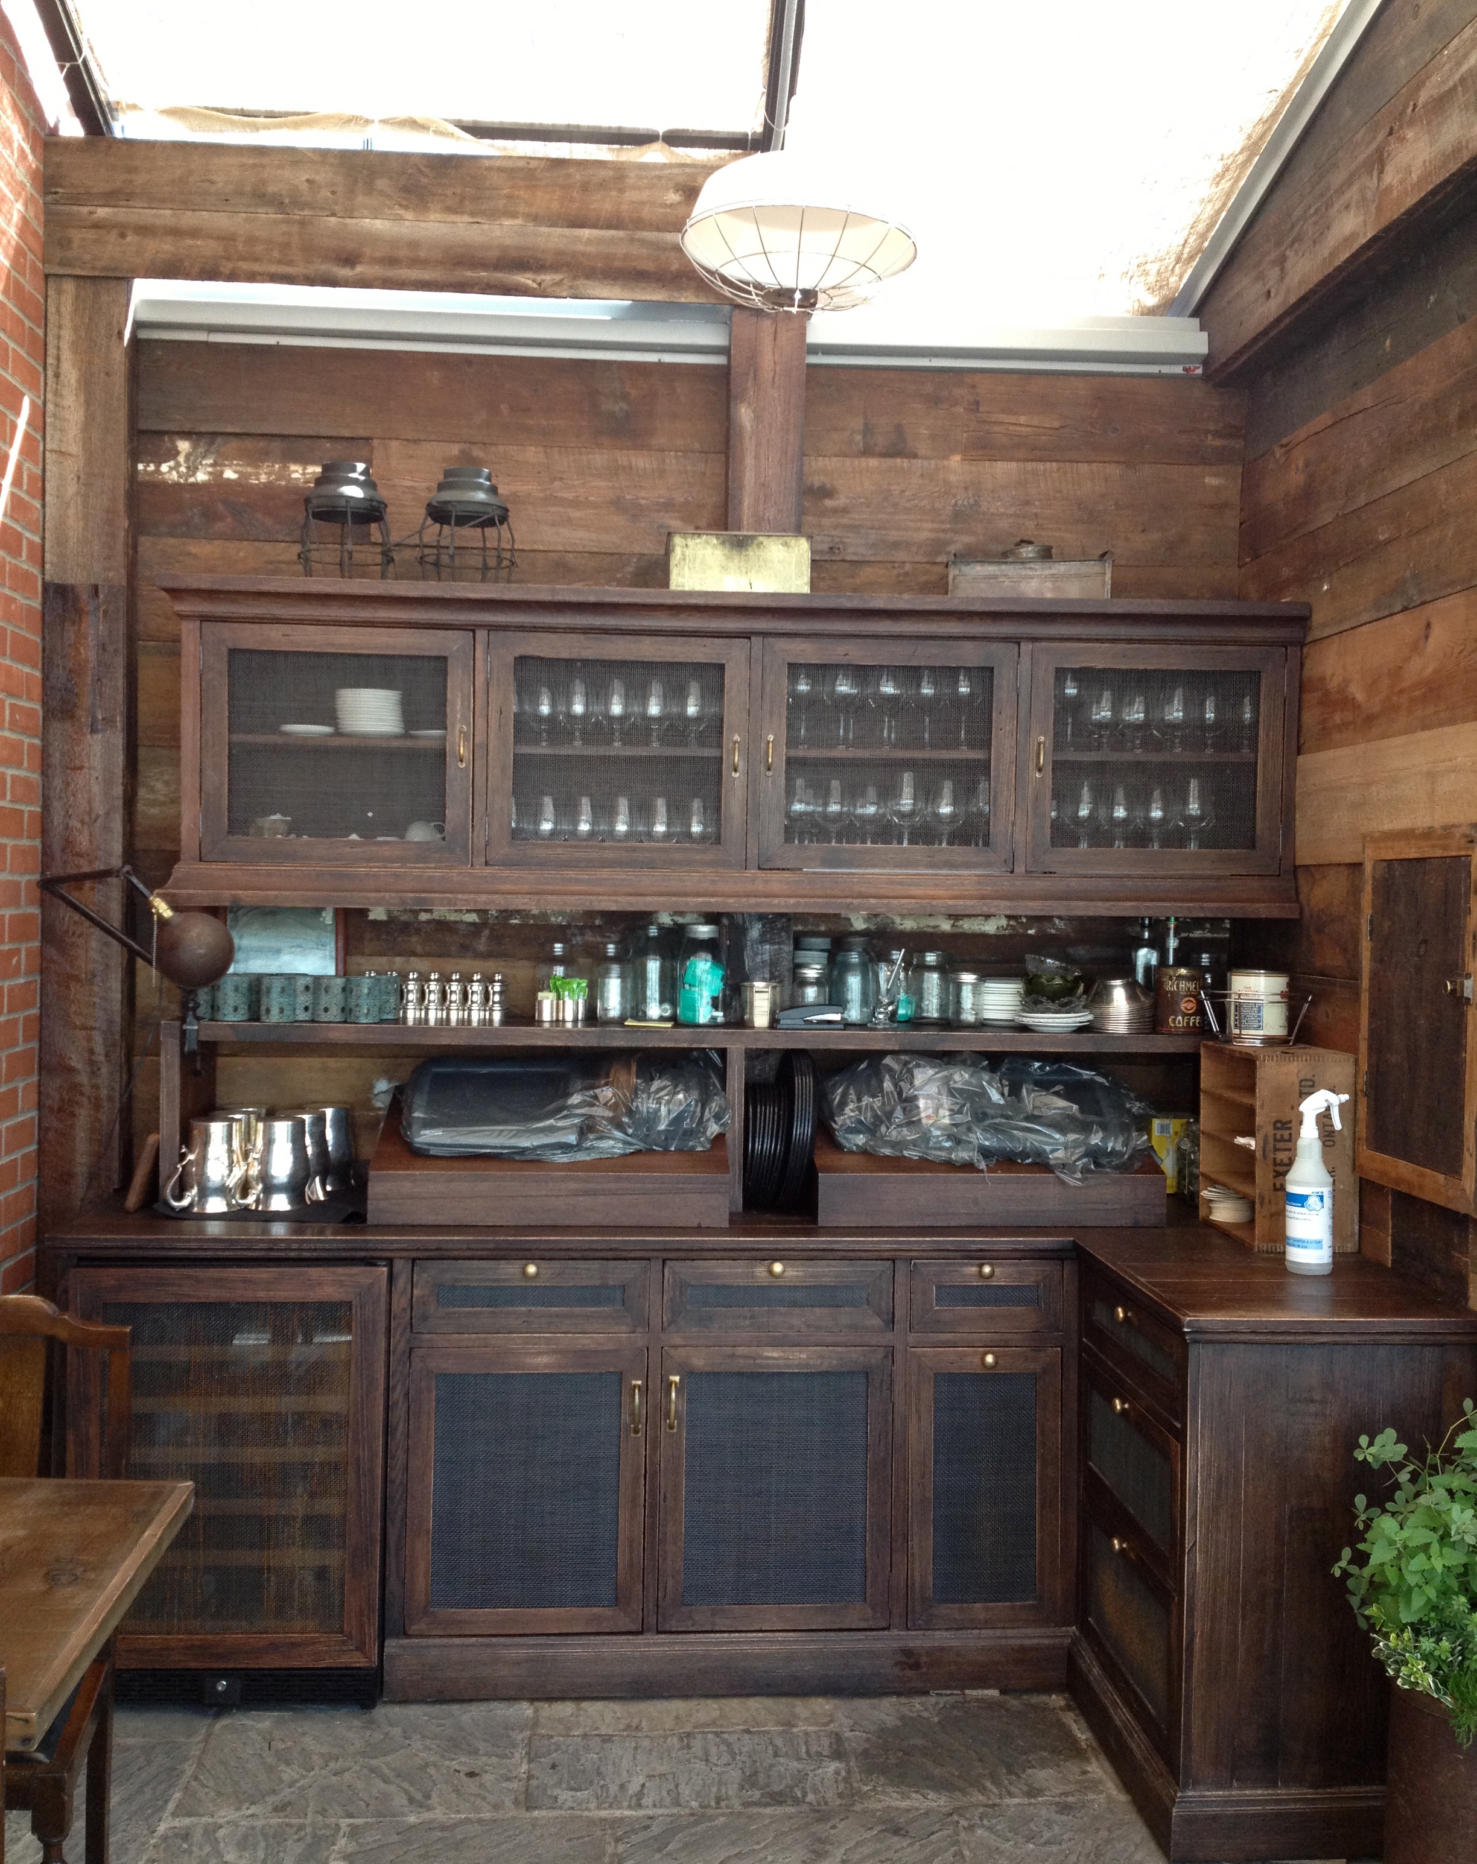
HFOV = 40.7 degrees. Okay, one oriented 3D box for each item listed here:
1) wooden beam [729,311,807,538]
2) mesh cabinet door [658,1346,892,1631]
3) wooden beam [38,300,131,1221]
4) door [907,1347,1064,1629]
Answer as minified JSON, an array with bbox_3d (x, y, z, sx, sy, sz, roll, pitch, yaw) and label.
[{"bbox_3d":[0.059,-1.137,4.562,0.173,0.539,0.149,1,1,-4],"label":"wooden beam"},{"bbox_3d":[0.075,1.117,4.003,0.461,0.567,0.032,1,1,-4],"label":"mesh cabinet door"},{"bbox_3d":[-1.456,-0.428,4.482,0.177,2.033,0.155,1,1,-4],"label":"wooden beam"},{"bbox_3d":[0.498,1.122,4.031,0.315,0.567,0.032,1,1,-4],"label":"door"}]

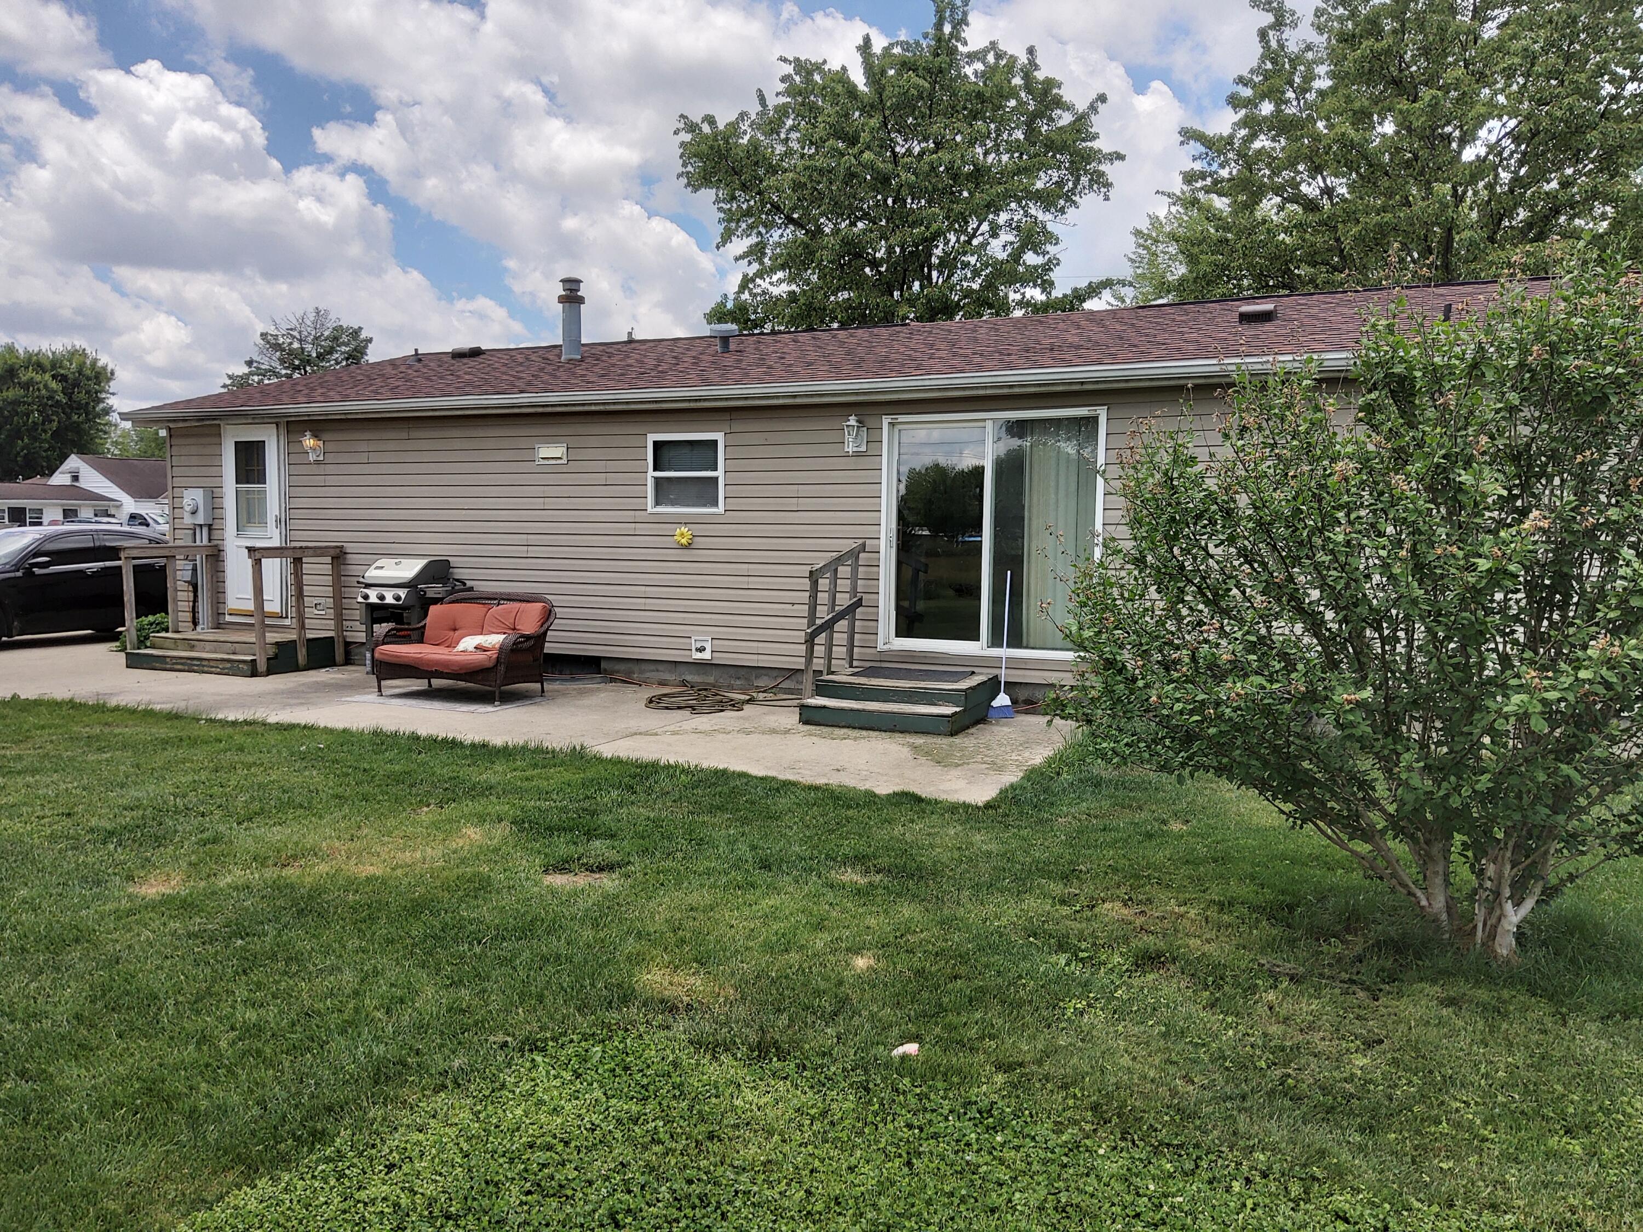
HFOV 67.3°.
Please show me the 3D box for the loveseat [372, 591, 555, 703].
[{"bbox_3d":[-3.038,0.246,10.520,1.330,0.880,0.800,2,4,24],"label":"loveseat"}]

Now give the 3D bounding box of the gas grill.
[{"bbox_3d":[-3.857,0.014,11.794,1.060,1.130,0.660,2,4,24],"label":"gas grill"}]

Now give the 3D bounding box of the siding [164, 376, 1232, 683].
[{"bbox_3d":[-2.067,-0.768,11.522,11.500,2.280,0.200,2,4,24],"label":"siding"}]

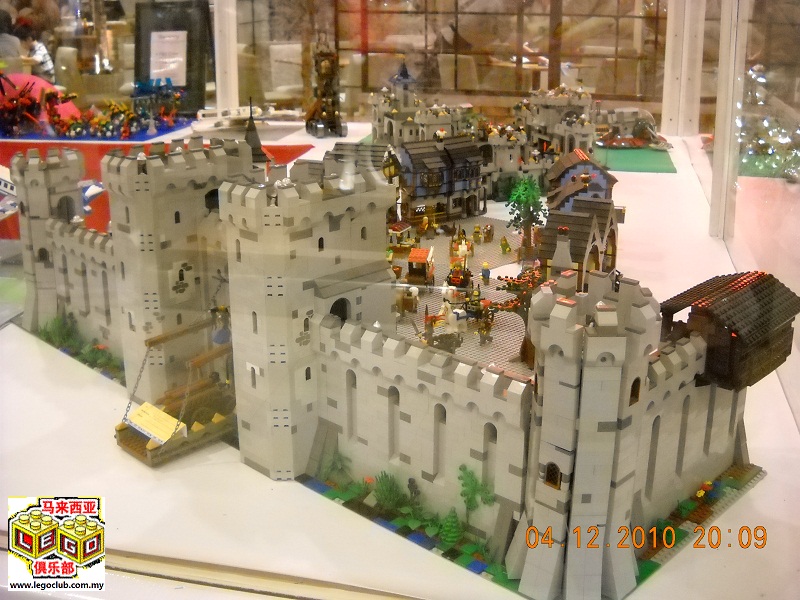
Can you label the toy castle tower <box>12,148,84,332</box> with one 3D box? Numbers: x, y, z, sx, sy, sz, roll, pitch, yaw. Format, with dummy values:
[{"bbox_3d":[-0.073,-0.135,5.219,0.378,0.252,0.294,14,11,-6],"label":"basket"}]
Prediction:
[{"bbox_3d":[-0.568,-0.102,1.558,0.098,0.281,0.098,17,25,40],"label":"toy castle tower"}]

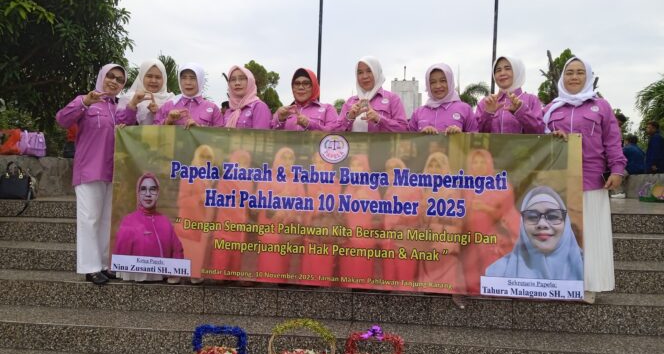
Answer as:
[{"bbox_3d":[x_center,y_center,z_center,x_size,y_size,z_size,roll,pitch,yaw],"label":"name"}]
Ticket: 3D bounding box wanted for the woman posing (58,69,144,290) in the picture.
[{"bbox_3d":[-1.636,-0.034,3.782,0.520,1.528,0.400,1,0,-38],"label":"woman posing"}]

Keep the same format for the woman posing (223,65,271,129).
[{"bbox_3d":[-0.589,-0.011,3.656,0.390,1.515,0.330,1,0,18],"label":"woman posing"}]

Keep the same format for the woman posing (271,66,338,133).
[{"bbox_3d":[-0.178,0.010,3.607,0.450,1.487,0.360,1,0,8],"label":"woman posing"}]

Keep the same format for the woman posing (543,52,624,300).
[{"bbox_3d":[1.590,0.009,3.395,0.480,1.546,0.360,1,0,25],"label":"woman posing"}]

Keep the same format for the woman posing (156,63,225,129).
[{"bbox_3d":[-0.989,-0.026,3.704,0.460,1.532,0.360,1,0,-14],"label":"woman posing"}]

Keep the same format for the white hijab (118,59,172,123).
[{"bbox_3d":[-1.319,-0.596,3.809,0.360,0.490,0.280,1,0,-15],"label":"white hijab"}]

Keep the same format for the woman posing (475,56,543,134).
[{"bbox_3d":[1.140,-0.003,3.449,0.460,1.554,0.360,1,0,12],"label":"woman posing"}]

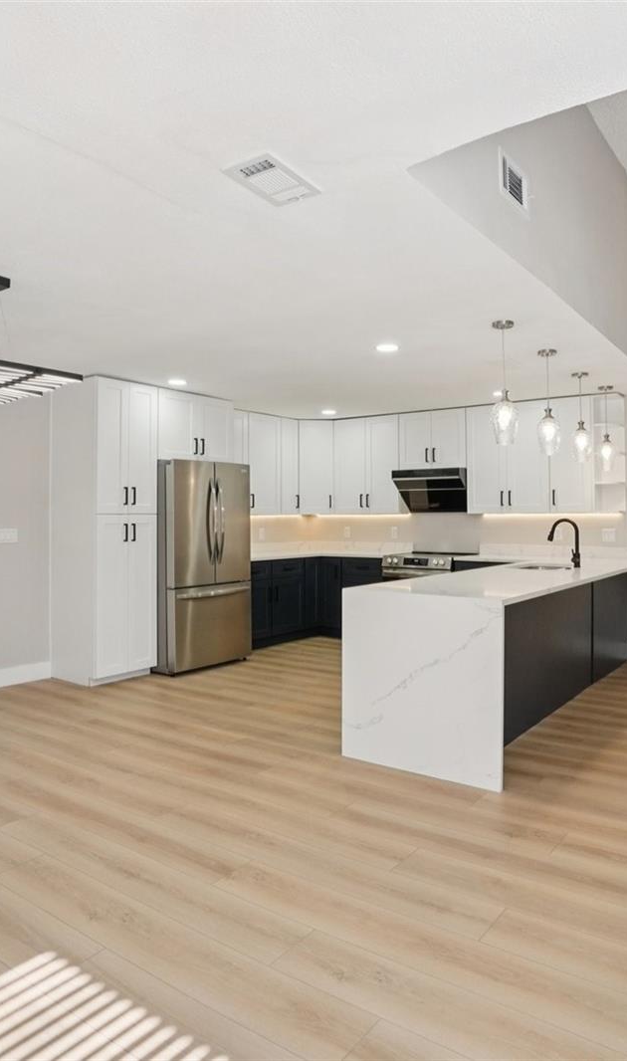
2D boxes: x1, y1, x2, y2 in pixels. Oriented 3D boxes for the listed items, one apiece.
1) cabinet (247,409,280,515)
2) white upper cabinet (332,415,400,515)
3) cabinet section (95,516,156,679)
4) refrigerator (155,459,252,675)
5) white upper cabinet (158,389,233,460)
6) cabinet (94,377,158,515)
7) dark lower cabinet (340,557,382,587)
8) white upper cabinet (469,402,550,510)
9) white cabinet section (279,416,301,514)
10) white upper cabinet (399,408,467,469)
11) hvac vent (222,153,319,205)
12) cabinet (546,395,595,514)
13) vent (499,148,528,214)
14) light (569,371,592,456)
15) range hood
[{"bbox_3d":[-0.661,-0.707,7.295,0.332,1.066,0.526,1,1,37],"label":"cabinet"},{"bbox_3d":[0.683,-0.714,7.587,0.869,1.066,0.327,1,1,37],"label":"white upper cabinet"},{"bbox_3d":[-1.755,0.511,5.596,0.600,1.292,0.620,1,1,37],"label":"cabinet section"},{"bbox_3d":[-1.171,0.317,6.199,0.765,1.818,0.925,0,0,38],"label":"refrigerator"},{"bbox_3d":[-1.299,-0.916,6.223,0.640,0.620,0.920,0,0,38],"label":"white upper cabinet"},{"bbox_3d":[-1.764,-0.678,5.611,0.621,1.066,0.615,1,1,37],"label":"cabinet"},{"bbox_3d":[0.713,0.741,7.405,0.545,0.885,0.620,1,1,37],"label":"dark lower cabinet"},{"bbox_3d":[1.978,-0.702,6.600,0.826,1.066,0.327,1,1,37],"label":"white upper cabinet"},{"bbox_3d":[-0.393,-0.722,7.574,0.330,1.063,0.320,1,1,37],"label":"white cabinet section"},{"bbox_3d":[1.339,-0.954,7.083,0.781,0.574,0.327,1,1,37],"label":"white upper cabinet"},{"bbox_3d":[-0.143,-1.217,2.326,0.201,0.018,0.315,0,0,38],"label":"hvac vent"},{"bbox_3d":[2.494,-0.714,6.296,0.405,1.075,0.345,0,0,38],"label":"cabinet"},{"bbox_3d":[0.872,-1.510,2.869,0.020,0.180,0.340,1,1,37],"label":"vent"},{"bbox_3d":[2.154,-0.887,5.309,0.170,0.735,0.170,0,0,38],"label":"light"},{"bbox_3d":[1.319,-0.411,7.092,0.770,0.450,0.500,0,0,38],"label":"range hood"}]

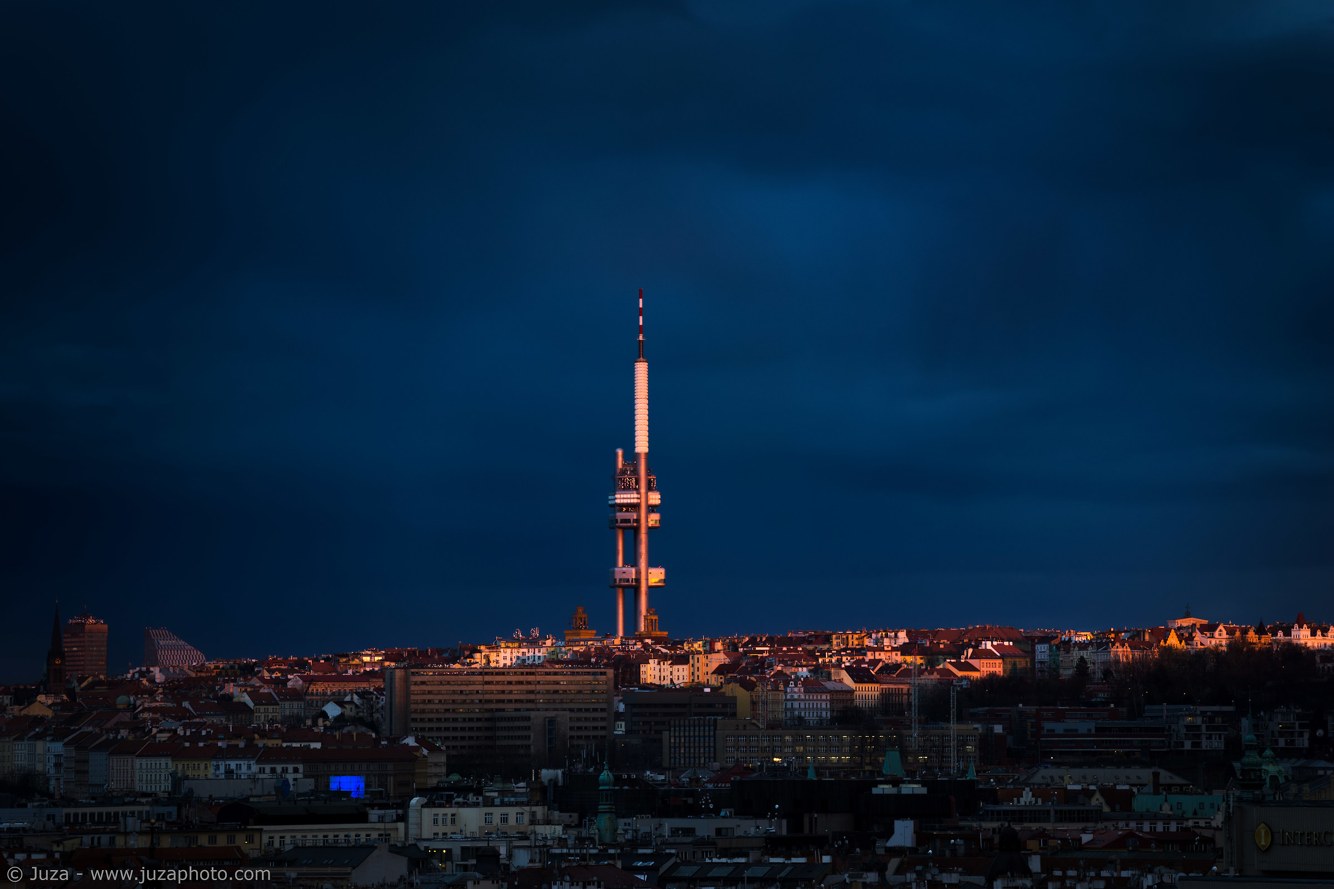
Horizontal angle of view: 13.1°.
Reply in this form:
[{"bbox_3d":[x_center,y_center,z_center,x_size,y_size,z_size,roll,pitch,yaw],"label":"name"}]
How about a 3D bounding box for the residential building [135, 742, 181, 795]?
[{"bbox_3d":[-175.450,115.140,2044.970,17.000,20.290,13.000,-3,-4,40],"label":"residential building"}]

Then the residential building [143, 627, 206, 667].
[{"bbox_3d":[-386.300,169.660,4573.200,44.000,50.670,22.000,2,-4,-37],"label":"residential building"}]

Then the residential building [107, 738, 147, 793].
[{"bbox_3d":[-187.310,115.250,2056.770,14.500,21.510,13.000,-3,-4,43],"label":"residential building"}]

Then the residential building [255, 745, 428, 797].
[{"bbox_3d":[-110.110,113.180,2002.130,58.000,18.950,15.000,-1,-3,18],"label":"residential building"}]

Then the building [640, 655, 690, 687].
[{"bbox_3d":[-1.070,103.290,2616.980,22.000,16.840,14.000,0,-3,-3],"label":"building"}]

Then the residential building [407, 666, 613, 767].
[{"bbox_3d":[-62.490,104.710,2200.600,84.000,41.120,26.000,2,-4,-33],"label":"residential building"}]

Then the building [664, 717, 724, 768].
[{"bbox_3d":[9.960,109.830,2139.000,20.000,19.470,15.000,1,-3,-18],"label":"building"}]

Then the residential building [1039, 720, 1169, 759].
[{"bbox_3d":[160.100,108.430,2130.200,45.000,15.200,17.000,0,-3,-14],"label":"residential building"}]

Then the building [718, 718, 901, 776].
[{"bbox_3d":[50.410,111.590,2139.600,69.000,20.610,16.000,1,-3,-19],"label":"building"}]

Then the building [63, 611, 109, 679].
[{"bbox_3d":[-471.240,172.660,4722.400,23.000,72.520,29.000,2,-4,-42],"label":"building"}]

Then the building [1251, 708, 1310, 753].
[{"bbox_3d":[223.600,104.250,2119.000,20.000,16.260,15.000,0,-3,-8],"label":"building"}]

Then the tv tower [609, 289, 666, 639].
[{"bbox_3d":[-15.100,28.590,3010.000,30.000,216.000,30.000,0,-3,0],"label":"tv tower"}]

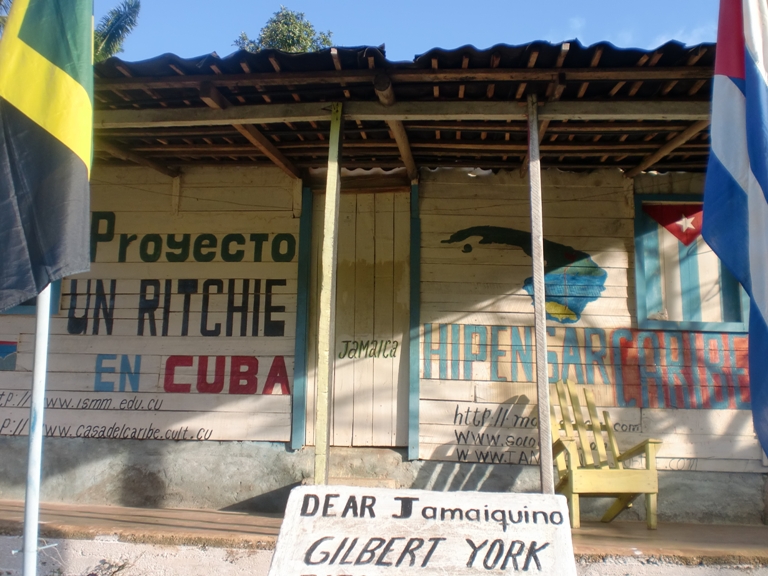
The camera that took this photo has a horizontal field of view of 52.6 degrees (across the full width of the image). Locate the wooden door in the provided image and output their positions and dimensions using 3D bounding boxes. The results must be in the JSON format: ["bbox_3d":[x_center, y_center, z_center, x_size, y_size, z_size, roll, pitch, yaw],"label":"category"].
[{"bbox_3d":[-0.198,0.207,5.869,0.783,1.944,0.050,0,-11,6],"label":"wooden door"}]

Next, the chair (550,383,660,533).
[{"bbox_3d":[1.380,1.099,5.253,0.690,0.950,0.690,4,-11,-11],"label":"chair"}]

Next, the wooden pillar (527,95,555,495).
[{"bbox_3d":[0.877,0.127,4.329,0.065,2.583,0.070,-1,-11,6],"label":"wooden pillar"}]

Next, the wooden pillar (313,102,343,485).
[{"bbox_3d":[-0.316,0.133,4.451,0.070,2.556,0.080,0,-11,6],"label":"wooden pillar"}]

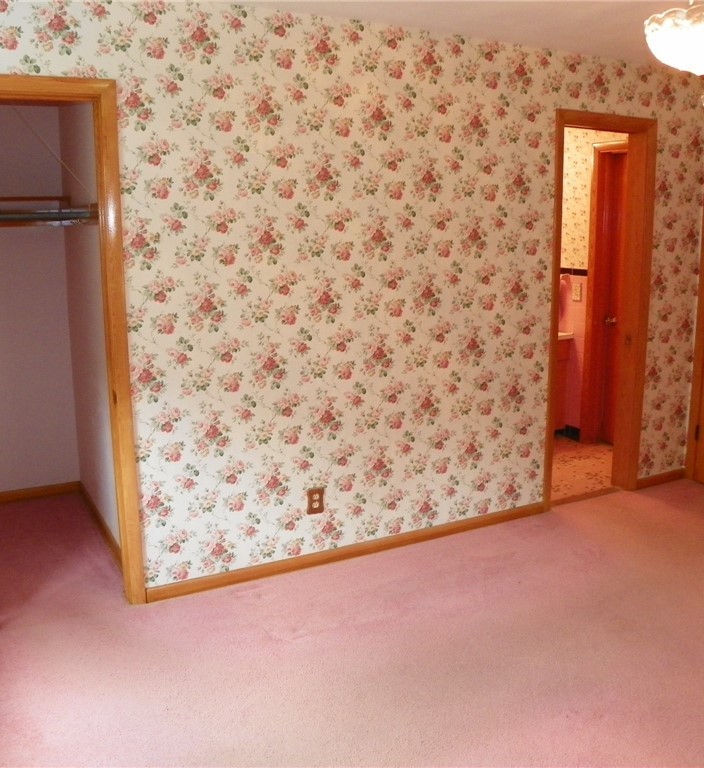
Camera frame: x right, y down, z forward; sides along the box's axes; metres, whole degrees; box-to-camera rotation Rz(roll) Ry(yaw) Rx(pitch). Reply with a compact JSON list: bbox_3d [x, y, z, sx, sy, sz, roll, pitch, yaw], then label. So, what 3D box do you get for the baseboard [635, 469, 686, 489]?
[{"bbox_3d":[1.886,0.585,4.643,0.410,0.068,0.018,-6,13,-27],"label":"baseboard"}]

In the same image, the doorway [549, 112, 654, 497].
[{"bbox_3d":[1.338,-0.378,4.236,0.735,2.127,0.135,-6,13,-27],"label":"doorway"}]

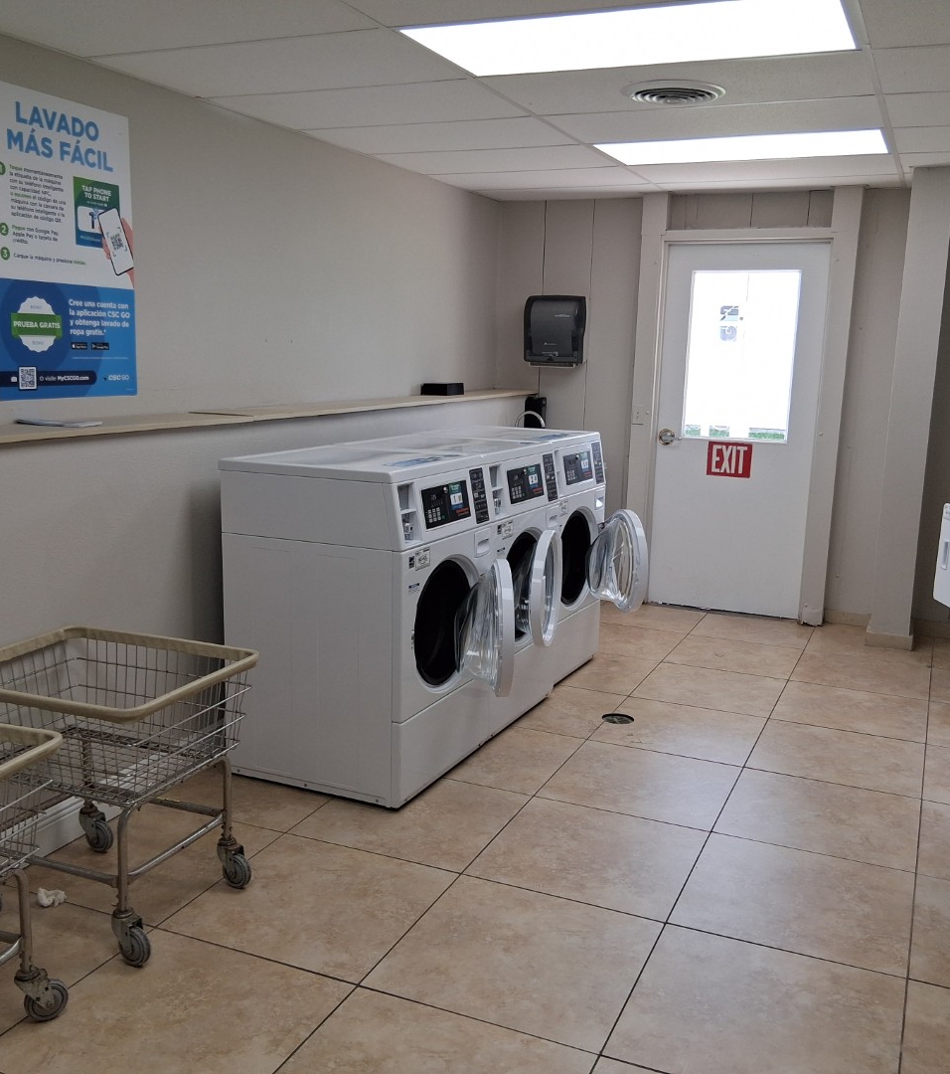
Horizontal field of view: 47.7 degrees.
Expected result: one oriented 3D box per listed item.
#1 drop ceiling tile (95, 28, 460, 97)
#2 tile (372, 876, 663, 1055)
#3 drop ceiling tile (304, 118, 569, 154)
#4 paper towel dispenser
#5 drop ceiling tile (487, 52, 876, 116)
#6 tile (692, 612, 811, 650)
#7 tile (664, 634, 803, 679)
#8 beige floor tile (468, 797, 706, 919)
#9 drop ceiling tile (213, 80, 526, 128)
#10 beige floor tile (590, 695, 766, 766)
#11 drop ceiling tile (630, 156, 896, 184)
[{"bbox_3d":[-0.615,-1.522,3.478,1.064,0.016,0.600,6,11,23],"label":"drop ceiling tile"},{"bbox_3d":[0.117,1.053,2.719,0.600,0.010,0.600,6,11,23],"label":"tile"},{"bbox_3d":[-0.135,-1.702,4.564,1.057,0.016,0.605,6,11,23],"label":"drop ceiling tile"},{"bbox_3d":[0.462,-1.209,6.344,0.320,0.410,0.220,6,11,23],"label":"paper towel dispenser"},{"bbox_3d":[0.679,-1.510,3.582,1.209,0.016,0.600,6,11,23],"label":"drop ceiling tile"},{"bbox_3d":[1.546,0.509,5.920,0.592,0.010,0.592,6,11,23],"label":"tile"},{"bbox_3d":[1.307,0.598,5.382,0.592,0.010,0.592,6,11,23],"label":"tile"},{"bbox_3d":[0.354,0.954,3.230,0.592,0.010,0.592,6,11,23],"label":"beige floor tile"},{"bbox_3d":[-0.372,-1.615,4.029,1.064,0.016,0.600,6,11,23],"label":"drop ceiling tile"},{"bbox_3d":[0.834,0.777,4.326,0.594,0.010,0.594,6,11,23],"label":"beige floor tile"},{"bbox_3d":[1.384,-1.769,5.179,1.200,0.016,0.600,6,11,23],"label":"drop ceiling tile"}]

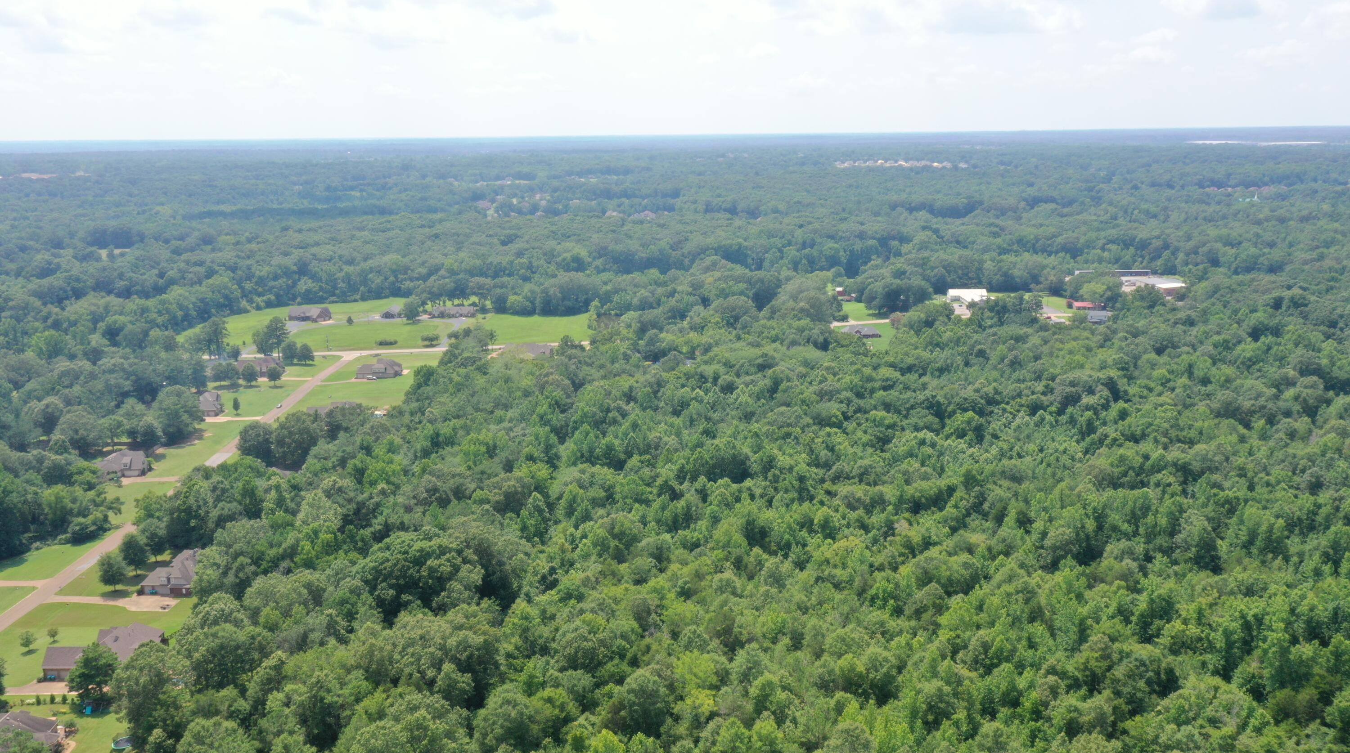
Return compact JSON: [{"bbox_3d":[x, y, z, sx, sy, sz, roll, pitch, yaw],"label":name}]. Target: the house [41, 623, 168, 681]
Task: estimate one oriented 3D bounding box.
[{"bbox_3d":[-135.837,64.629,251.802,22.300,7.800,20.000,-1,13,0],"label":"house"}]

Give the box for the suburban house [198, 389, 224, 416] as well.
[{"bbox_3d":[-212.083,12.248,478.018,16.200,7.800,19.000,-1,13,0],"label":"suburban house"}]

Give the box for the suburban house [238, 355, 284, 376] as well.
[{"bbox_3d":[-218.682,-5.551,553.961,28.000,7.800,19.000,-1,13,0],"label":"suburban house"}]

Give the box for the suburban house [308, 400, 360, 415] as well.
[{"bbox_3d":[-149.186,15.128,462.773,24.000,7.800,19.000,-1,13,0],"label":"suburban house"}]

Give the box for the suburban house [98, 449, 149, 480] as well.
[{"bbox_3d":[-207.932,32.117,393.831,22.500,7.600,17.000,-1,13,0],"label":"suburban house"}]

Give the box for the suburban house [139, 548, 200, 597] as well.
[{"bbox_3d":[-137.688,54.197,295.782,18.000,8.000,21.000,-1,13,0],"label":"suburban house"}]

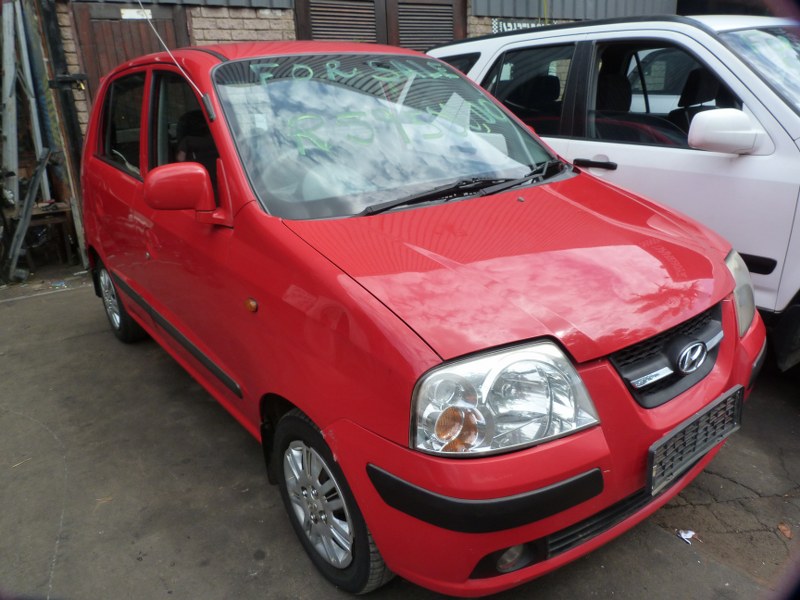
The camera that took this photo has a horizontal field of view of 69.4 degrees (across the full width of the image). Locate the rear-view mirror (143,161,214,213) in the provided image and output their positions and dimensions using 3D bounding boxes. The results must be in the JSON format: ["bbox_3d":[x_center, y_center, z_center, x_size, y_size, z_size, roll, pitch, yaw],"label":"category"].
[{"bbox_3d":[-0.608,-0.306,1.570,0.172,0.126,0.105,-16,24,-35],"label":"rear-view mirror"}]

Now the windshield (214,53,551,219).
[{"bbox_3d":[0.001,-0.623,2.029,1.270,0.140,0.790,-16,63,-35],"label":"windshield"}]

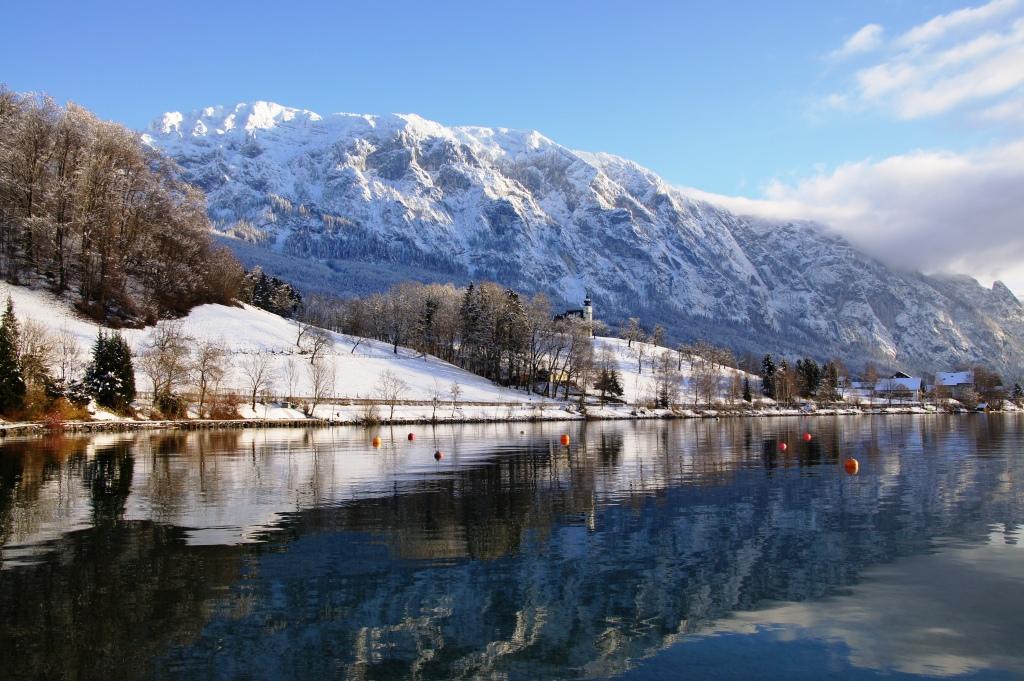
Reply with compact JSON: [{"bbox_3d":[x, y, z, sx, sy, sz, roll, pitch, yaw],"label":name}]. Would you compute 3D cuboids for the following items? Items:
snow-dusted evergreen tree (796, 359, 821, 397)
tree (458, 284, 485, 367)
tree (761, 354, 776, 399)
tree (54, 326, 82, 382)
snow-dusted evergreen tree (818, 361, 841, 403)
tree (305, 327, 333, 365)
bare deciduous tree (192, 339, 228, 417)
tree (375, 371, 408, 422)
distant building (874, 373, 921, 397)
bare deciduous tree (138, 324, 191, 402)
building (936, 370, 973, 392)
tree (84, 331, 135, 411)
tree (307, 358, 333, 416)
[{"bbox_3d":[116.500,14.930,335.000,9.430,15.720,9.430,-2,-5,19],"label":"snow-dusted evergreen tree"},{"bbox_3d":[-12.255,-4.236,258.000,7.870,26.020,7.870,0,-5,-3],"label":"tree"},{"bbox_3d":[111.312,15.840,370.000,6.940,19.530,6.940,-1,-5,17],"label":"tree"},{"bbox_3d":[-71.784,2.428,138.000,4.530,9.390,4.530,2,-5,-27],"label":"tree"},{"bbox_3d":[122.890,15.870,330.000,8.520,16.260,8.520,-2,-5,20],"label":"snow-dusted evergreen tree"},{"bbox_3d":[-43.570,1.130,192.000,6.310,8.560,6.310,1,-5,-13],"label":"tree"},{"bbox_3d":[-49.510,6.080,140.000,5.910,12.810,5.910,1,-5,-19],"label":"bare deciduous tree"},{"bbox_3d":[-23.037,10.324,163.000,6.500,9.940,6.500,1,-5,-8],"label":"tree"},{"bbox_3d":[156.400,18.010,345.000,17.300,10.120,11.500,-4,-6,36],"label":"distant building"},{"bbox_3d":[-54.458,3.536,134.000,8.490,12.730,8.490,2,-5,-22],"label":"bare deciduous tree"},{"bbox_3d":[296.165,28.246,570.000,25.090,15.710,13.000,-2,-5,27],"label":"building"},{"bbox_3d":[-59.950,4.470,127.000,7.450,11.920,7.450,2,-5,-25],"label":"tree"},{"bbox_3d":[-32.964,8.091,146.000,4.450,10.020,4.450,1,-5,-13],"label":"tree"}]

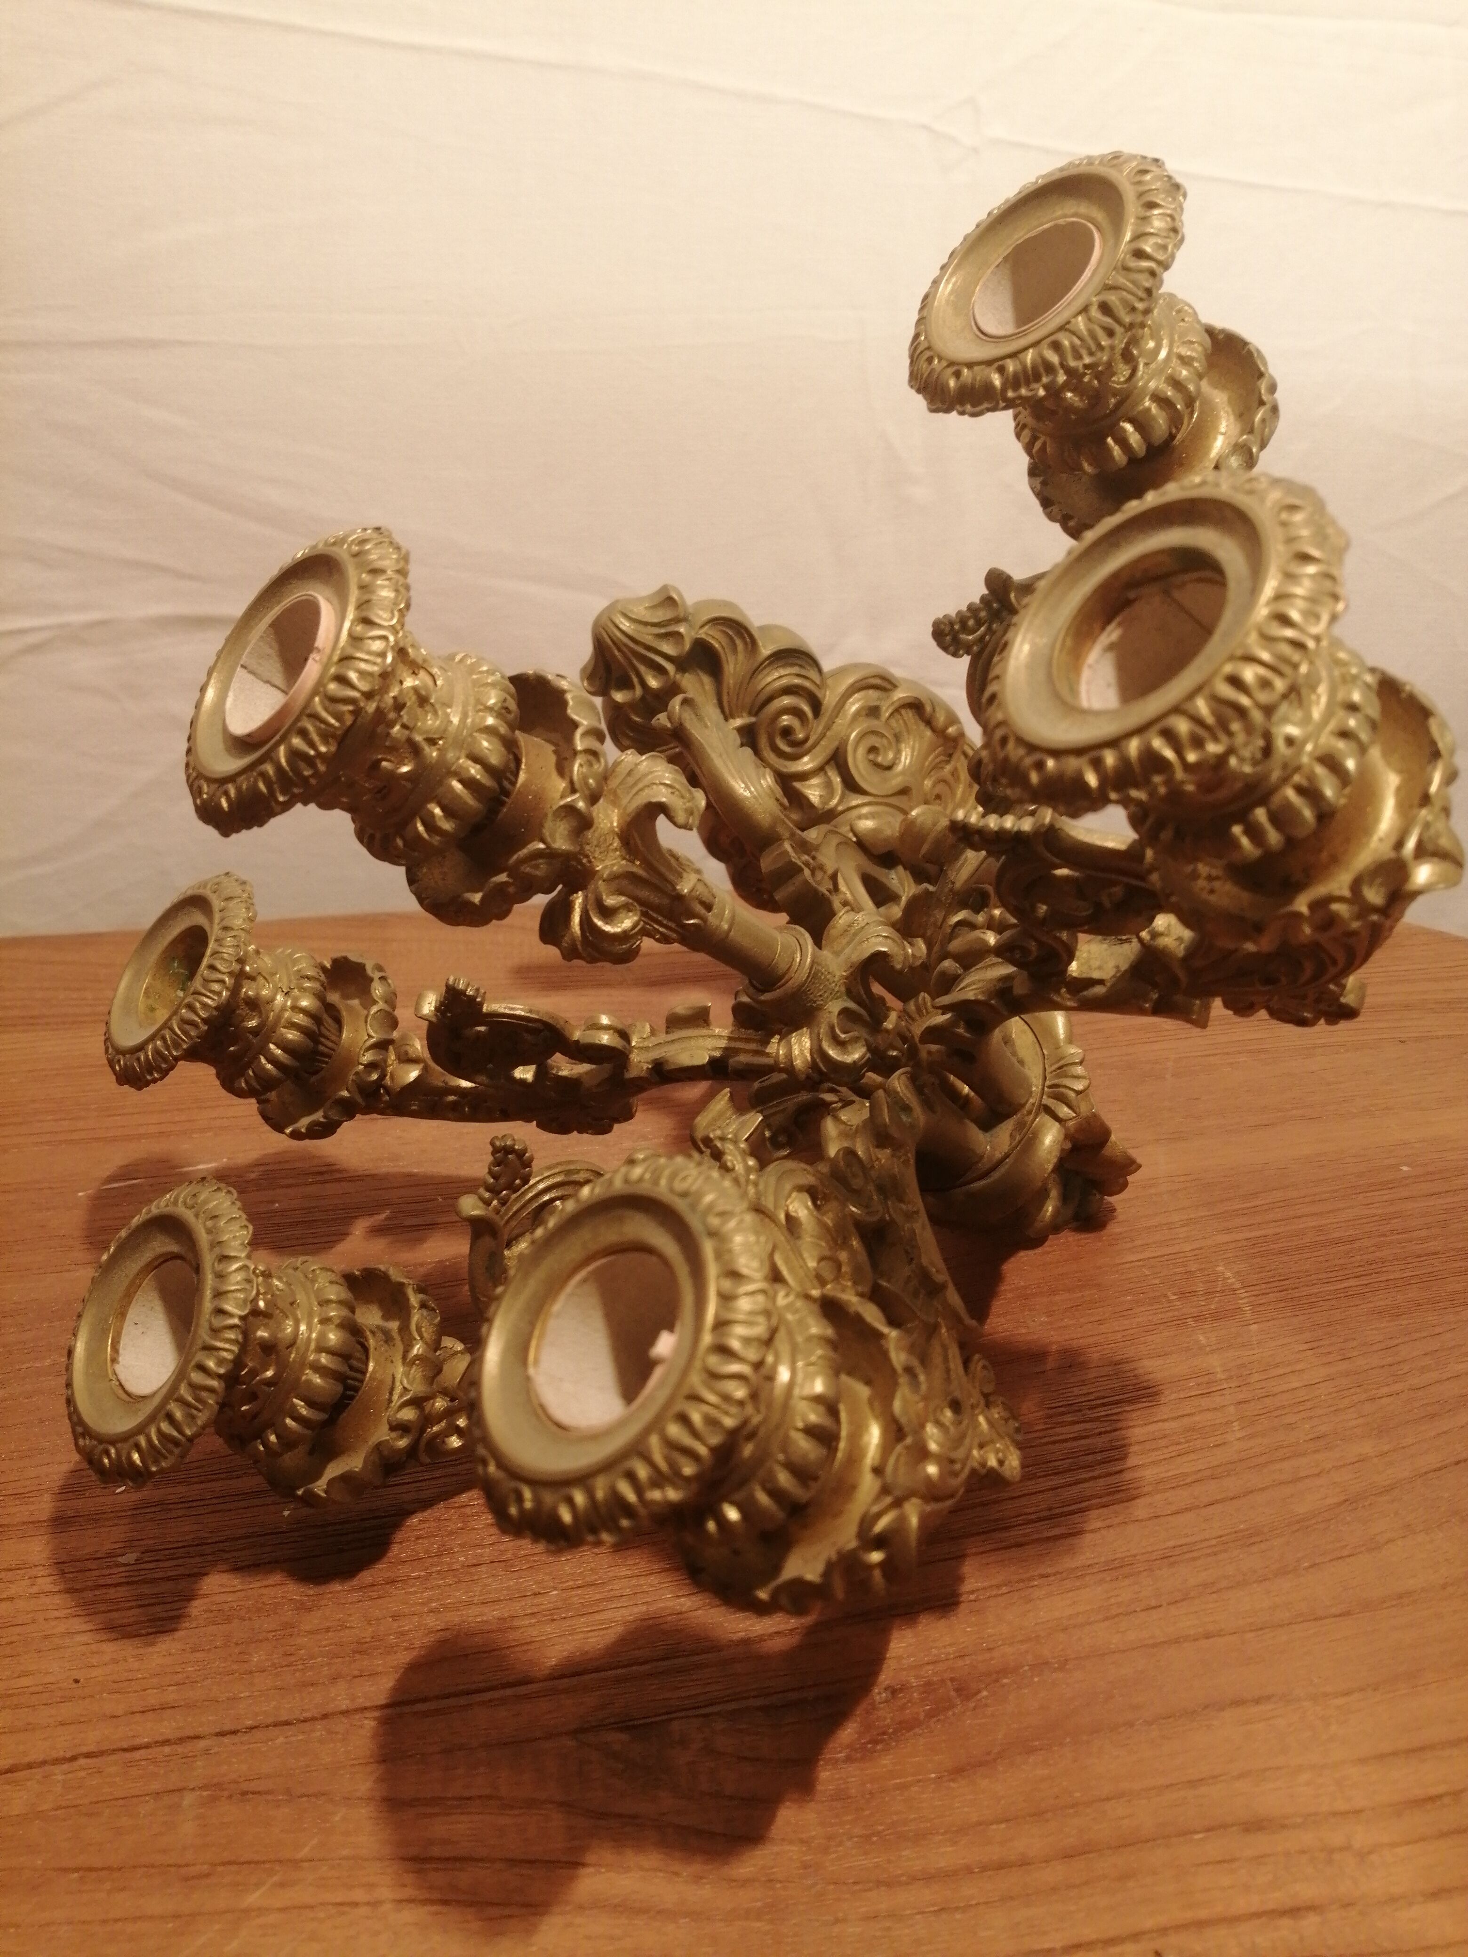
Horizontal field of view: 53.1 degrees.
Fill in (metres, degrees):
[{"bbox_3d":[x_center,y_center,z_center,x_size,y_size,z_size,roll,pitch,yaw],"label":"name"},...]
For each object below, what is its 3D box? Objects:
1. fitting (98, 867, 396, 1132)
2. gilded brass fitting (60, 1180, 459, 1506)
[{"bbox_3d":[-0.110,0.010,0.345,0.054,0.053,0.053,34,0,-41],"label":"fitting"},{"bbox_3d":[-0.085,0.070,0.273,0.057,0.053,0.053,32,0,-43],"label":"gilded brass fitting"}]

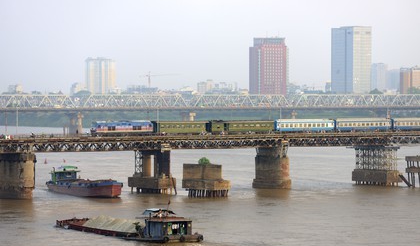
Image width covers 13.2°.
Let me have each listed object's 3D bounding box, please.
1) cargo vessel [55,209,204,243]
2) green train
[{"bbox_3d":[-14.485,16.644,311.037,6.692,5.400,40.417,-1,1,-31],"label":"cargo vessel"},{"bbox_3d":[-5.865,1.471,448.957,54.000,3.950,2.900,-1,1,-37],"label":"green train"}]

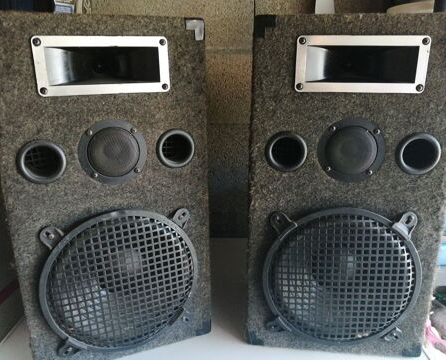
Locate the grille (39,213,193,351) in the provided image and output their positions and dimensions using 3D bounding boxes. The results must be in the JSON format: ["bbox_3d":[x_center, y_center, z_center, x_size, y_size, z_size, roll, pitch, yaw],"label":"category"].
[{"bbox_3d":[-0.175,0.168,0.634,0.260,0.260,0.060,-7,17,-20],"label":"grille"}]

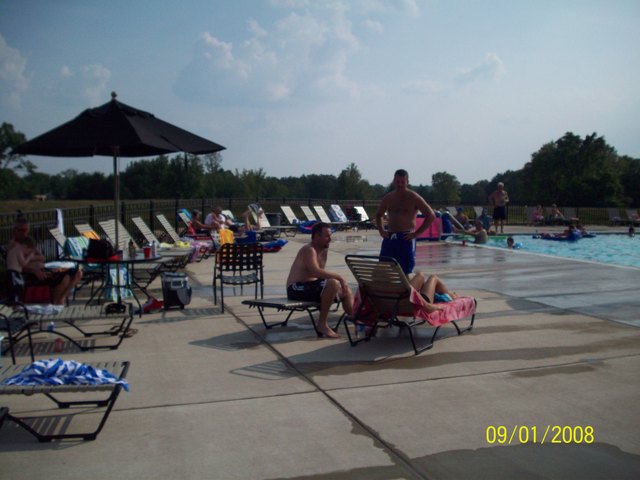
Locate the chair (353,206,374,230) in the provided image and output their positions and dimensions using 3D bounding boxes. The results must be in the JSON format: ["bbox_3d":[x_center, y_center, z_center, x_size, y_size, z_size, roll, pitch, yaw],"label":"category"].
[{"bbox_3d":[1.972,-0.813,26.709,1.650,0.920,0.660,3,5,35],"label":"chair"}]

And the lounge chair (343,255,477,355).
[{"bbox_3d":[0.975,0.576,7.080,0.680,0.870,1.560,3,5,34],"label":"lounge chair"}]

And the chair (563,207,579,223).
[{"bbox_3d":[10.950,-1.121,30.000,0.660,0.880,1.350,0,4,6],"label":"chair"}]

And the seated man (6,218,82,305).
[{"bbox_3d":[-3.520,0.302,8.750,0.860,1.170,0.580,0,4,-1],"label":"seated man"}]

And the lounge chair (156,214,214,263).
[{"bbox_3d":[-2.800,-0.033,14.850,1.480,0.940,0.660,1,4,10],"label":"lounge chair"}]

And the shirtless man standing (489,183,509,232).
[{"bbox_3d":[6.466,-1.157,24.781,0.620,1.790,0.380,-1,4,-12],"label":"shirtless man standing"}]

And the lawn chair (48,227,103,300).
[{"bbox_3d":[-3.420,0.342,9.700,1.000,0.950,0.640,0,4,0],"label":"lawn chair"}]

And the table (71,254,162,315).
[{"bbox_3d":[-2.679,0.552,9.010,1.200,0.710,1.200,0,4,0],"label":"table"}]

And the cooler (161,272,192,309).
[{"bbox_3d":[-1.913,0.664,9.089,0.380,0.470,0.320,-1,4,-12],"label":"cooler"}]

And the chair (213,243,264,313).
[{"bbox_3d":[-1.050,0.451,8.840,0.570,0.860,0.620,-1,4,-17],"label":"chair"}]

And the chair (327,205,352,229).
[{"bbox_3d":[0.900,-0.745,24.500,1.420,0.940,0.660,2,5,26],"label":"chair"}]

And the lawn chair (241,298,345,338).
[{"bbox_3d":[-0.008,0.792,7.908,0.690,0.370,1.930,3,5,34],"label":"lawn chair"}]

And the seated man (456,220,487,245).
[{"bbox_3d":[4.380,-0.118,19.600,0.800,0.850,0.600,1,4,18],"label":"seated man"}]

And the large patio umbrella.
[{"bbox_3d":[-2.639,-0.491,8.937,2.760,2.800,2.760,0,4,0],"label":"large patio umbrella"}]

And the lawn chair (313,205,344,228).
[{"bbox_3d":[0.460,-0.691,23.900,1.450,0.920,0.660,2,5,26],"label":"lawn chair"}]

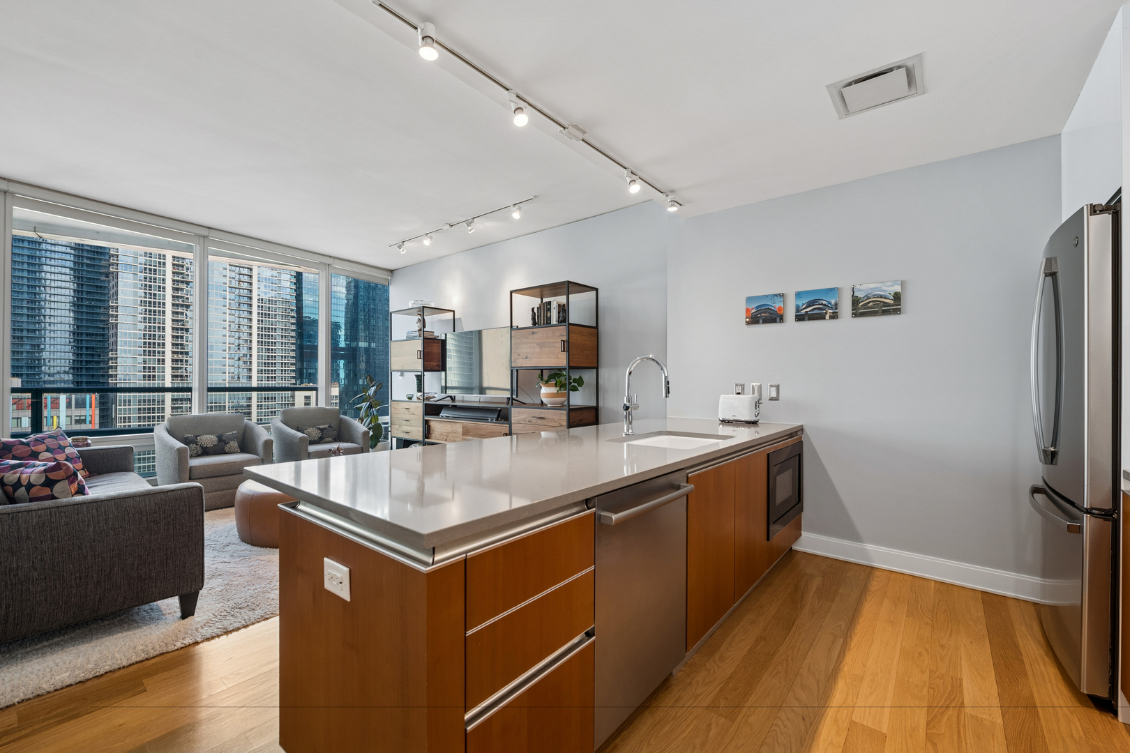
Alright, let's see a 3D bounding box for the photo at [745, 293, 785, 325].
[{"bbox_3d":[1.424,-0.476,3.358,0.253,0.204,0.022,0,0,39],"label":"photo"}]

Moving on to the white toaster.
[{"bbox_3d":[1.229,0.225,3.300,0.242,0.195,0.160,0,0,39],"label":"white toaster"}]

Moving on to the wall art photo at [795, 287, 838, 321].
[{"bbox_3d":[1.682,-0.475,3.147,0.255,0.203,0.022,0,0,39],"label":"wall art photo"}]

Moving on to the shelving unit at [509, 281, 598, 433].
[{"bbox_3d":[-0.105,0.186,4.394,0.702,1.986,0.447,0,0,39],"label":"shelving unit"}]

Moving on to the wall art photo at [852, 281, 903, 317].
[{"bbox_3d":[1.941,-0.476,2.935,0.258,0.203,0.022,0,0,39],"label":"wall art photo"}]

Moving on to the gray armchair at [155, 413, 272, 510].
[{"bbox_3d":[-3.160,0.747,4.270,0.770,0.790,0.730,0,0,42],"label":"gray armchair"}]

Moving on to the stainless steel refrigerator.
[{"bbox_3d":[2.387,0.294,1.848,0.800,1.780,0.910,0,0,39],"label":"stainless steel refrigerator"}]

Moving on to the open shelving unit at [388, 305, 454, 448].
[{"bbox_3d":[-1.739,0.182,5.726,0.698,1.986,0.436,0,0,39],"label":"open shelving unit"}]

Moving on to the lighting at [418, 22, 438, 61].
[{"bbox_3d":[-0.486,-1.193,1.676,0.068,0.120,0.075,0,0,11],"label":"lighting"}]

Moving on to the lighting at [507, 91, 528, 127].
[{"bbox_3d":[-0.209,-1.186,2.083,0.075,0.130,0.078,1,0,-24],"label":"lighting"}]

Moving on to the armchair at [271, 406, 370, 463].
[{"bbox_3d":[-2.605,0.755,4.990,0.770,0.790,0.730,0,0,42],"label":"armchair"}]

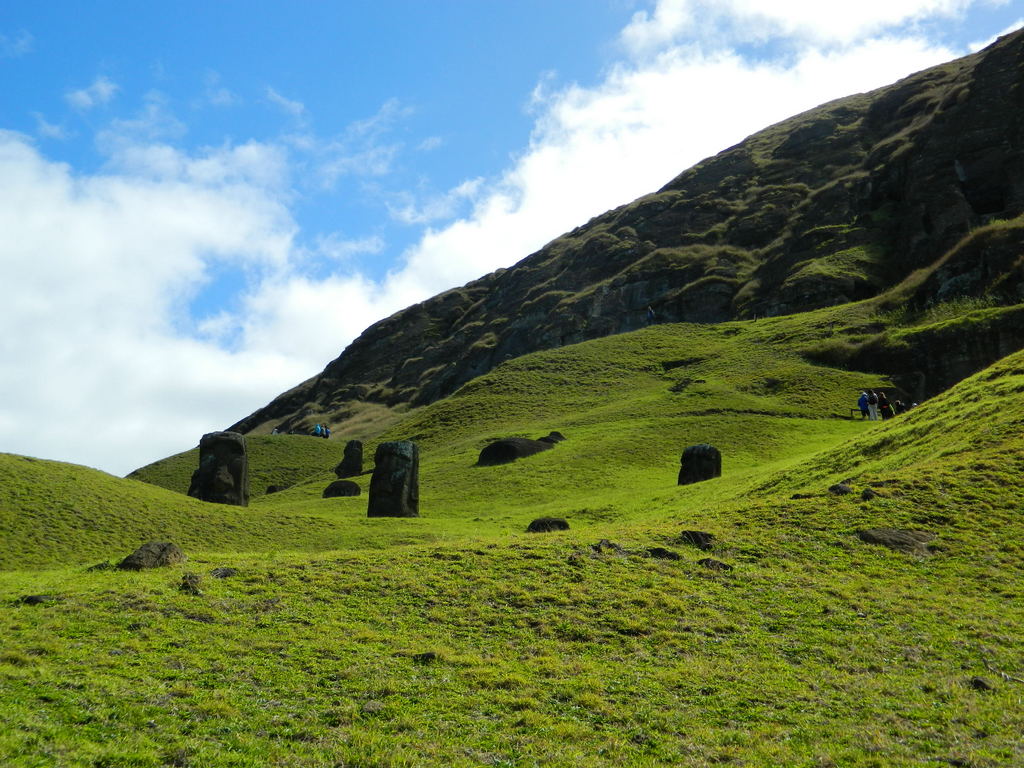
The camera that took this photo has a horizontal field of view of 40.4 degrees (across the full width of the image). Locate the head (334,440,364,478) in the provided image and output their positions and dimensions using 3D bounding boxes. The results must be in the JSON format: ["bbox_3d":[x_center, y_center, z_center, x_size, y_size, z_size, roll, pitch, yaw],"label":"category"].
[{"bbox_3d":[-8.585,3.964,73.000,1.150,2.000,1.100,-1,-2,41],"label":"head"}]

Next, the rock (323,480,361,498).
[{"bbox_3d":[-7.603,4.705,62.000,1.650,0.800,1.200,0,-2,-6],"label":"rock"}]

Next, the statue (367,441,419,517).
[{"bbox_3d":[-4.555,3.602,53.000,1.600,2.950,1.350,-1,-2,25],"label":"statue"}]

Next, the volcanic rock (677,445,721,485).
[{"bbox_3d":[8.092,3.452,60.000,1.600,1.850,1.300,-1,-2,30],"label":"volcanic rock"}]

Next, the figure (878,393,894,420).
[{"bbox_3d":[21.011,1.290,78.000,0.580,1.650,0.420,-1,-2,24],"label":"figure"}]

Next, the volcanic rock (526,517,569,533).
[{"bbox_3d":[0.970,3.868,38.000,1.150,0.500,0.850,0,-2,0],"label":"volcanic rock"}]

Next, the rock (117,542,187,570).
[{"bbox_3d":[-5.172,2.481,20.000,0.920,0.370,0.700,0,-2,-11],"label":"rock"}]

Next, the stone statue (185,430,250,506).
[{"bbox_3d":[-11.419,3.282,54.000,2.150,3.000,1.500,0,-2,-6],"label":"stone statue"}]

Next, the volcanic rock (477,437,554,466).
[{"bbox_3d":[0.161,3.107,64.000,3.200,1.150,1.700,1,-2,-21],"label":"volcanic rock"}]

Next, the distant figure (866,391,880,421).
[{"bbox_3d":[20.281,1.206,78.000,0.520,1.700,0.380,0,-2,18],"label":"distant figure"}]

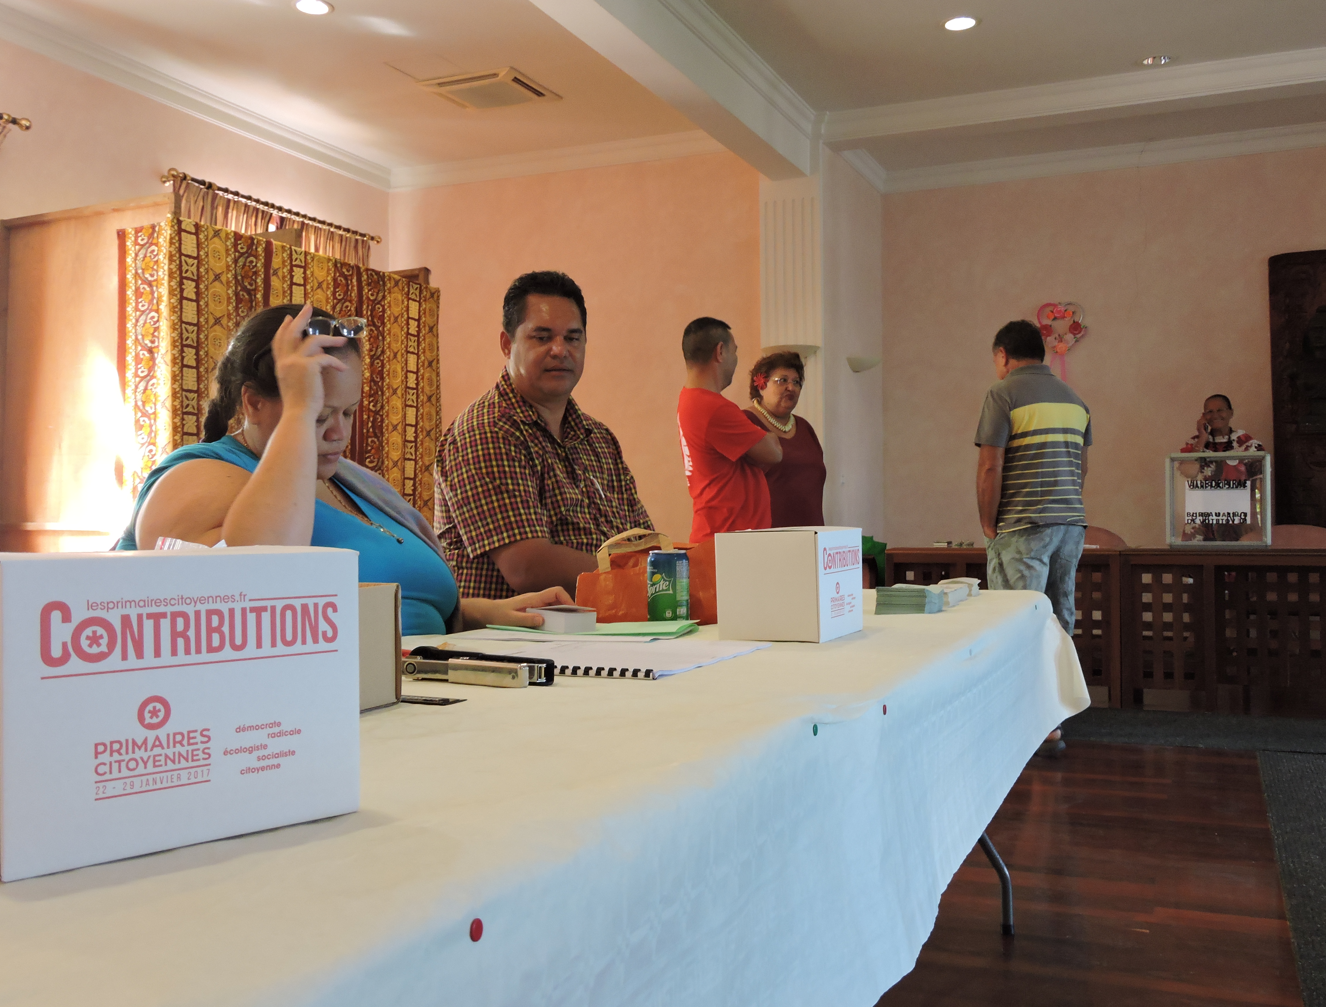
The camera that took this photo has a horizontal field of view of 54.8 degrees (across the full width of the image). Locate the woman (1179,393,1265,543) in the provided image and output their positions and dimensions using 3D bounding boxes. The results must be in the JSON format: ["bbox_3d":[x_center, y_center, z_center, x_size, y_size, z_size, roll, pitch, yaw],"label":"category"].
[{"bbox_3d":[3.090,0.196,7.100,0.480,1.610,0.330,0,-1,21],"label":"woman"}]

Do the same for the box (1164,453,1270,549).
[{"bbox_3d":[2.785,-0.012,6.420,0.470,0.470,0.380,0,-1,24],"label":"box"}]

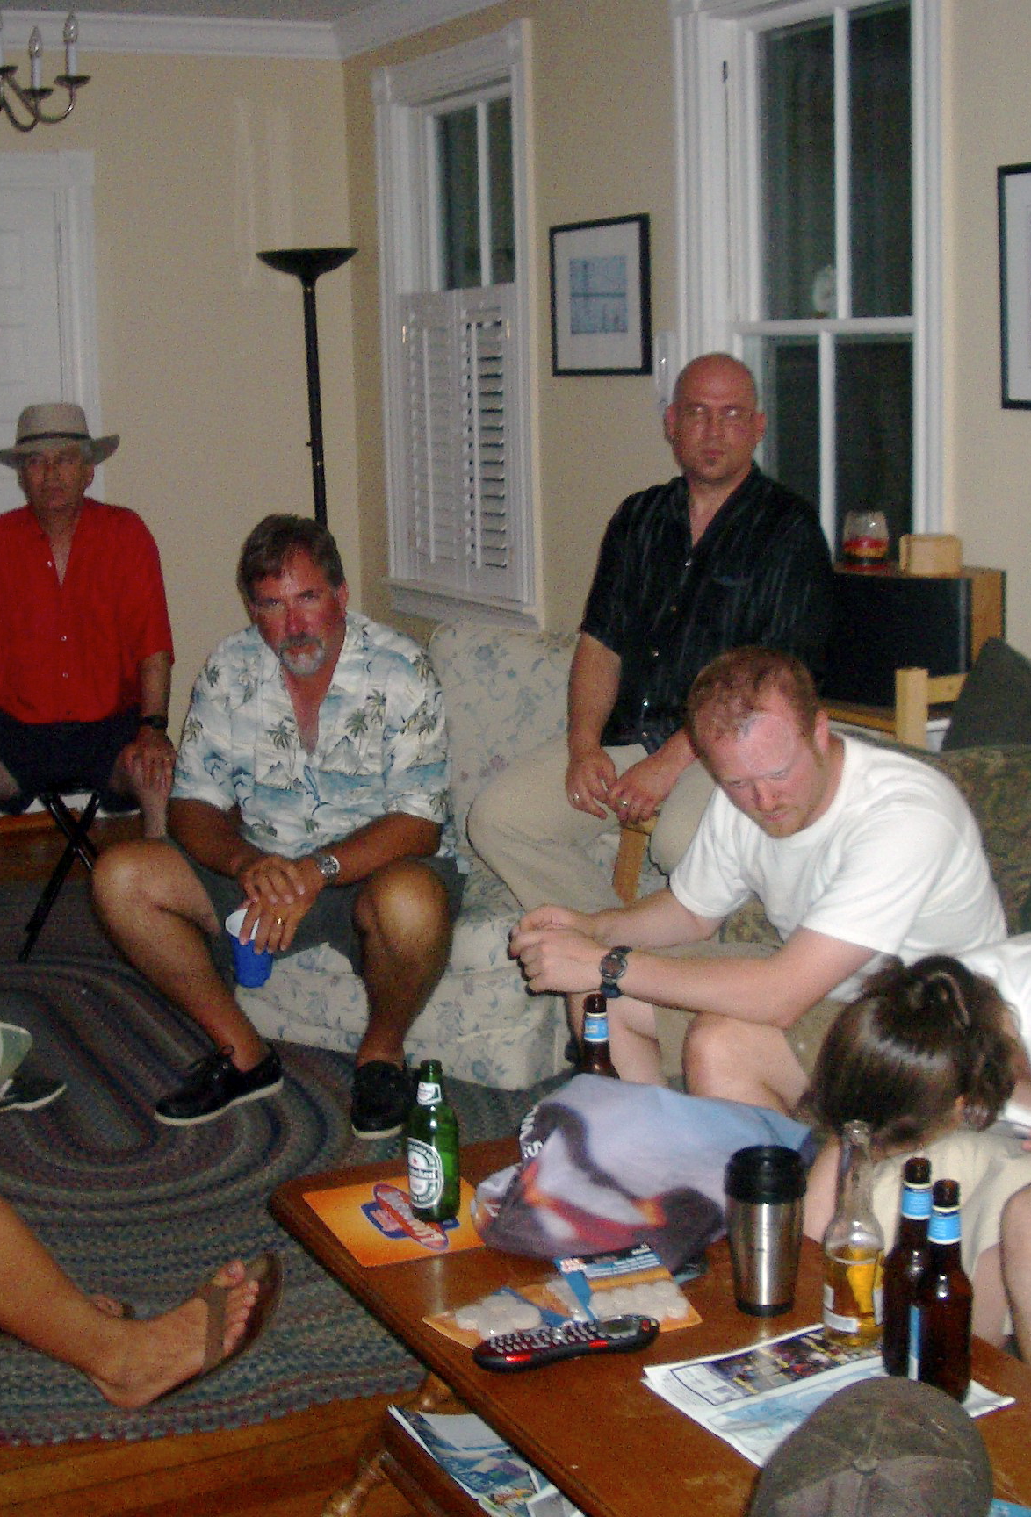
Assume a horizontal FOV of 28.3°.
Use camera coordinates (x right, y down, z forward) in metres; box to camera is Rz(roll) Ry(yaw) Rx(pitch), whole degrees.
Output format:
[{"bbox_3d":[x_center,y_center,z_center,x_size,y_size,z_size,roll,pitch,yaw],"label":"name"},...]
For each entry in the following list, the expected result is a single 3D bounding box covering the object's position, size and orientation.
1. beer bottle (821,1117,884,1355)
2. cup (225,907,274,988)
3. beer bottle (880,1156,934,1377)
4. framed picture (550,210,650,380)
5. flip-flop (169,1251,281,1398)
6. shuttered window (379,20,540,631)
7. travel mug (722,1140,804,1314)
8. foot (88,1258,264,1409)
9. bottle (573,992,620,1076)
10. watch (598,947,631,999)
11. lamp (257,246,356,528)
[{"bbox_3d":[0.335,0.465,2.023,0.062,0.232,0.062,-1,11,0],"label":"beer bottle"},{"bbox_3d":[-0.480,0.345,3.720,0.095,0.120,0.095,-1,31,1],"label":"cup"},{"bbox_3d":[0.405,0.515,2.071,0.062,0.230,0.062,-1,11,0],"label":"beer bottle"},{"bbox_3d":[0.225,-1.209,5.341,0.025,0.410,0.540,-7,12,-26],"label":"framed picture"},{"bbox_3d":[-0.454,0.828,2.930,0.275,0.060,0.100,-40,52,0],"label":"flip-flop"},{"bbox_3d":[-0.164,-1.282,6.132,0.110,1.680,1.080,-7,12,-26],"label":"shuttered window"},{"bbox_3d":[0.274,0.514,2.228,0.085,0.178,0.085,-1,11,0],"label":"travel mug"},{"bbox_3d":[-0.483,0.817,2.900,0.260,0.100,0.100,-40,52,0],"label":"foot"},{"bbox_3d":[0.105,0.413,2.623,0.062,0.232,0.062,-7,12,-26],"label":"bottle"},{"bbox_3d":[0.138,0.298,2.850,0.042,0.070,0.058,-6,-21,1],"label":"watch"},{"bbox_3d":[-0.636,-0.707,6.574,0.305,1.800,0.305,-7,12,-26],"label":"lamp"}]

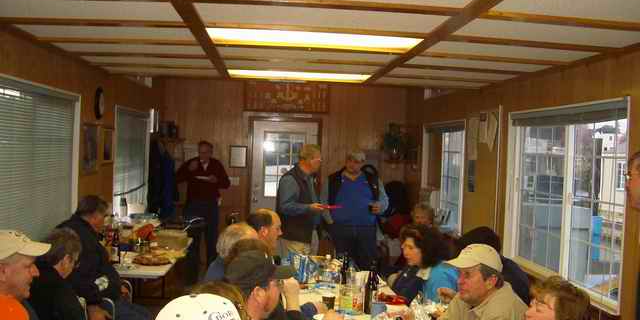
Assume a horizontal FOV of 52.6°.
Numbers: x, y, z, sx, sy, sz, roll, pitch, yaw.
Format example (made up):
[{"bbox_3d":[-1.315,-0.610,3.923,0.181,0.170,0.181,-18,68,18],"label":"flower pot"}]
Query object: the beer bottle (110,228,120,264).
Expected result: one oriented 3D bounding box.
[{"bbox_3d":[-1.479,0.627,4.691,0.063,0.237,0.063,2,1,-5],"label":"beer bottle"}]

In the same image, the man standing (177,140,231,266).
[{"bbox_3d":[-1.395,0.617,7.727,0.630,1.710,0.430,2,1,-11],"label":"man standing"}]

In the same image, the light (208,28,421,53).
[{"bbox_3d":[-0.035,-0.721,3.876,1.230,0.065,0.540,2,1,-5],"label":"light"}]

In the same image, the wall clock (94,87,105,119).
[{"bbox_3d":[-1.947,-0.503,5.714,0.050,0.300,0.300,2,1,-5],"label":"wall clock"}]

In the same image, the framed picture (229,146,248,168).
[{"bbox_3d":[-1.144,-0.046,9.109,0.275,0.310,0.030,2,1,-5],"label":"framed picture"}]

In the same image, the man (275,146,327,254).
[{"bbox_3d":[-0.187,0.696,6.169,0.470,1.691,0.500,2,1,13],"label":"man"}]

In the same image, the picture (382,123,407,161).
[{"bbox_3d":[1.069,-0.265,9.281,0.350,0.520,0.040,2,1,-5],"label":"picture"}]

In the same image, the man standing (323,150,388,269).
[{"bbox_3d":[0.362,0.721,6.615,0.630,1.666,0.460,2,1,4],"label":"man standing"}]

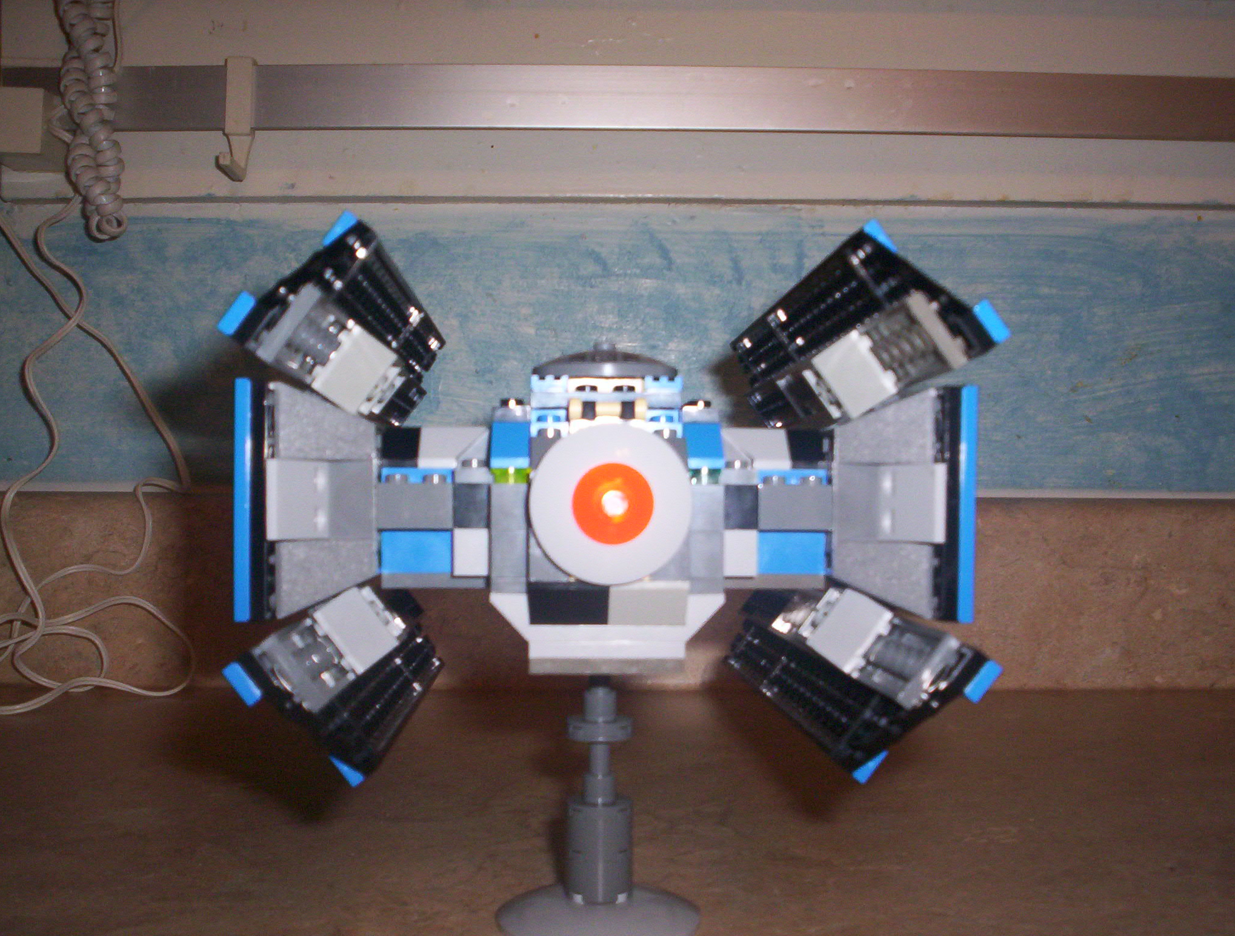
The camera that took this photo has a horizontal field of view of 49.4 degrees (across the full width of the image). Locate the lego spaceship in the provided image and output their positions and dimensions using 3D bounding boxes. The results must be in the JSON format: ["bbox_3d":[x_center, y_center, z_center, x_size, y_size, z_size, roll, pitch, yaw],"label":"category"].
[{"bbox_3d":[-0.005,0.009,0.347,0.149,0.112,0.208,0,-2,-3],"label":"lego spaceship"}]

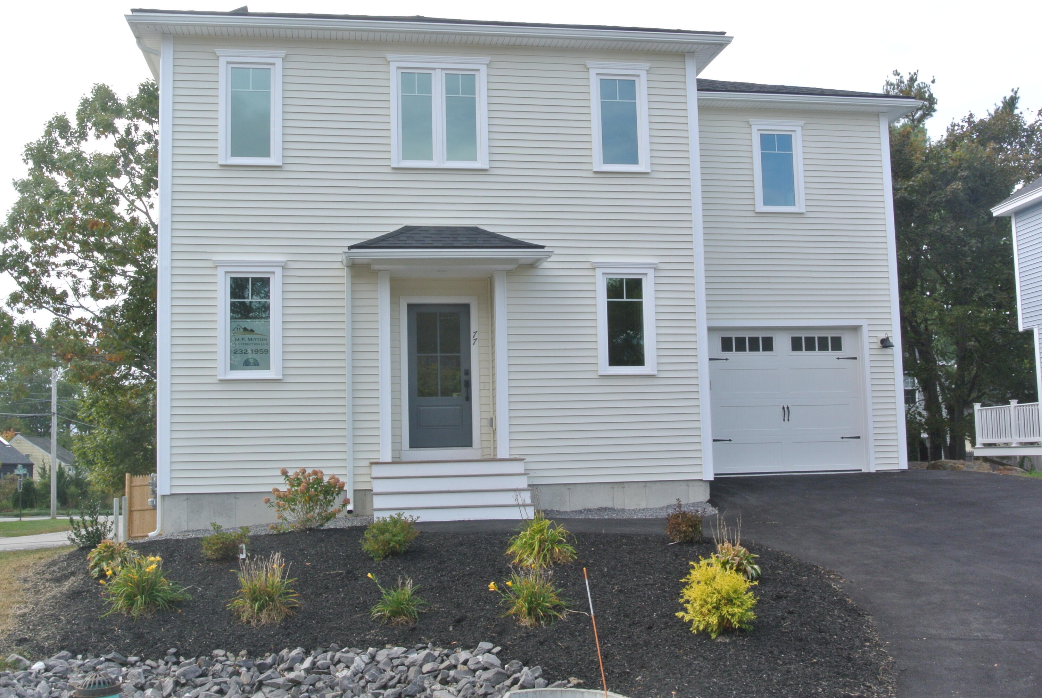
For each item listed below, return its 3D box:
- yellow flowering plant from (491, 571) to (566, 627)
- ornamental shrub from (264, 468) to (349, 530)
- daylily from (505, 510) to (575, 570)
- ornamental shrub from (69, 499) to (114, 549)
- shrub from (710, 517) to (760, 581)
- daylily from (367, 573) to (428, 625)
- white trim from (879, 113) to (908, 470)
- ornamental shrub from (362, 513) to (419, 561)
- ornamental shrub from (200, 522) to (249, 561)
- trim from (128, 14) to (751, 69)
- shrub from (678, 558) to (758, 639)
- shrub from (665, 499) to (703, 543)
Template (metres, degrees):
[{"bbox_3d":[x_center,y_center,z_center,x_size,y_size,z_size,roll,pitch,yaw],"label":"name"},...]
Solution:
[{"bbox_3d":[0.081,2.143,9.725,0.659,0.465,0.626,0,-6,-10],"label":"yellow flowering plant"},{"bbox_3d":[-2.581,1.806,13.597,1.017,0.737,0.916,0,-6,-10],"label":"ornamental shrub"},{"bbox_3d":[0.205,1.959,11.601,0.721,0.581,0.721,-1,-6,0],"label":"daylily"},{"bbox_3d":[-4.886,1.982,12.834,0.507,0.545,0.457,0,-6,-10],"label":"ornamental shrub"},{"bbox_3d":[2.156,1.996,11.313,0.495,0.599,0.500,0,-6,-10],"label":"shrub"},{"bbox_3d":[-1.064,2.163,9.785,0.518,0.431,0.492,0,-6,-10],"label":"daylily"},{"bbox_3d":[6.309,-1.017,19.224,0.169,6.102,0.130,0,-6,-10],"label":"white trim"},{"bbox_3d":[-1.404,2.015,12.141,0.600,0.493,0.570,0,-6,-10],"label":"ornamental shrub"},{"bbox_3d":[-3.201,2.080,12.240,0.510,0.387,0.459,0,-6,-10],"label":"ornamental shrub"},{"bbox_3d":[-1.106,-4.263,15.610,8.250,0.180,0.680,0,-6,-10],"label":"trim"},{"bbox_3d":[1.639,2.089,9.483,0.676,0.642,0.676,0,-6,-10],"label":"shrub"},{"bbox_3d":[1.856,1.957,12.848,0.417,0.492,0.417,0,-6,-10],"label":"shrub"}]

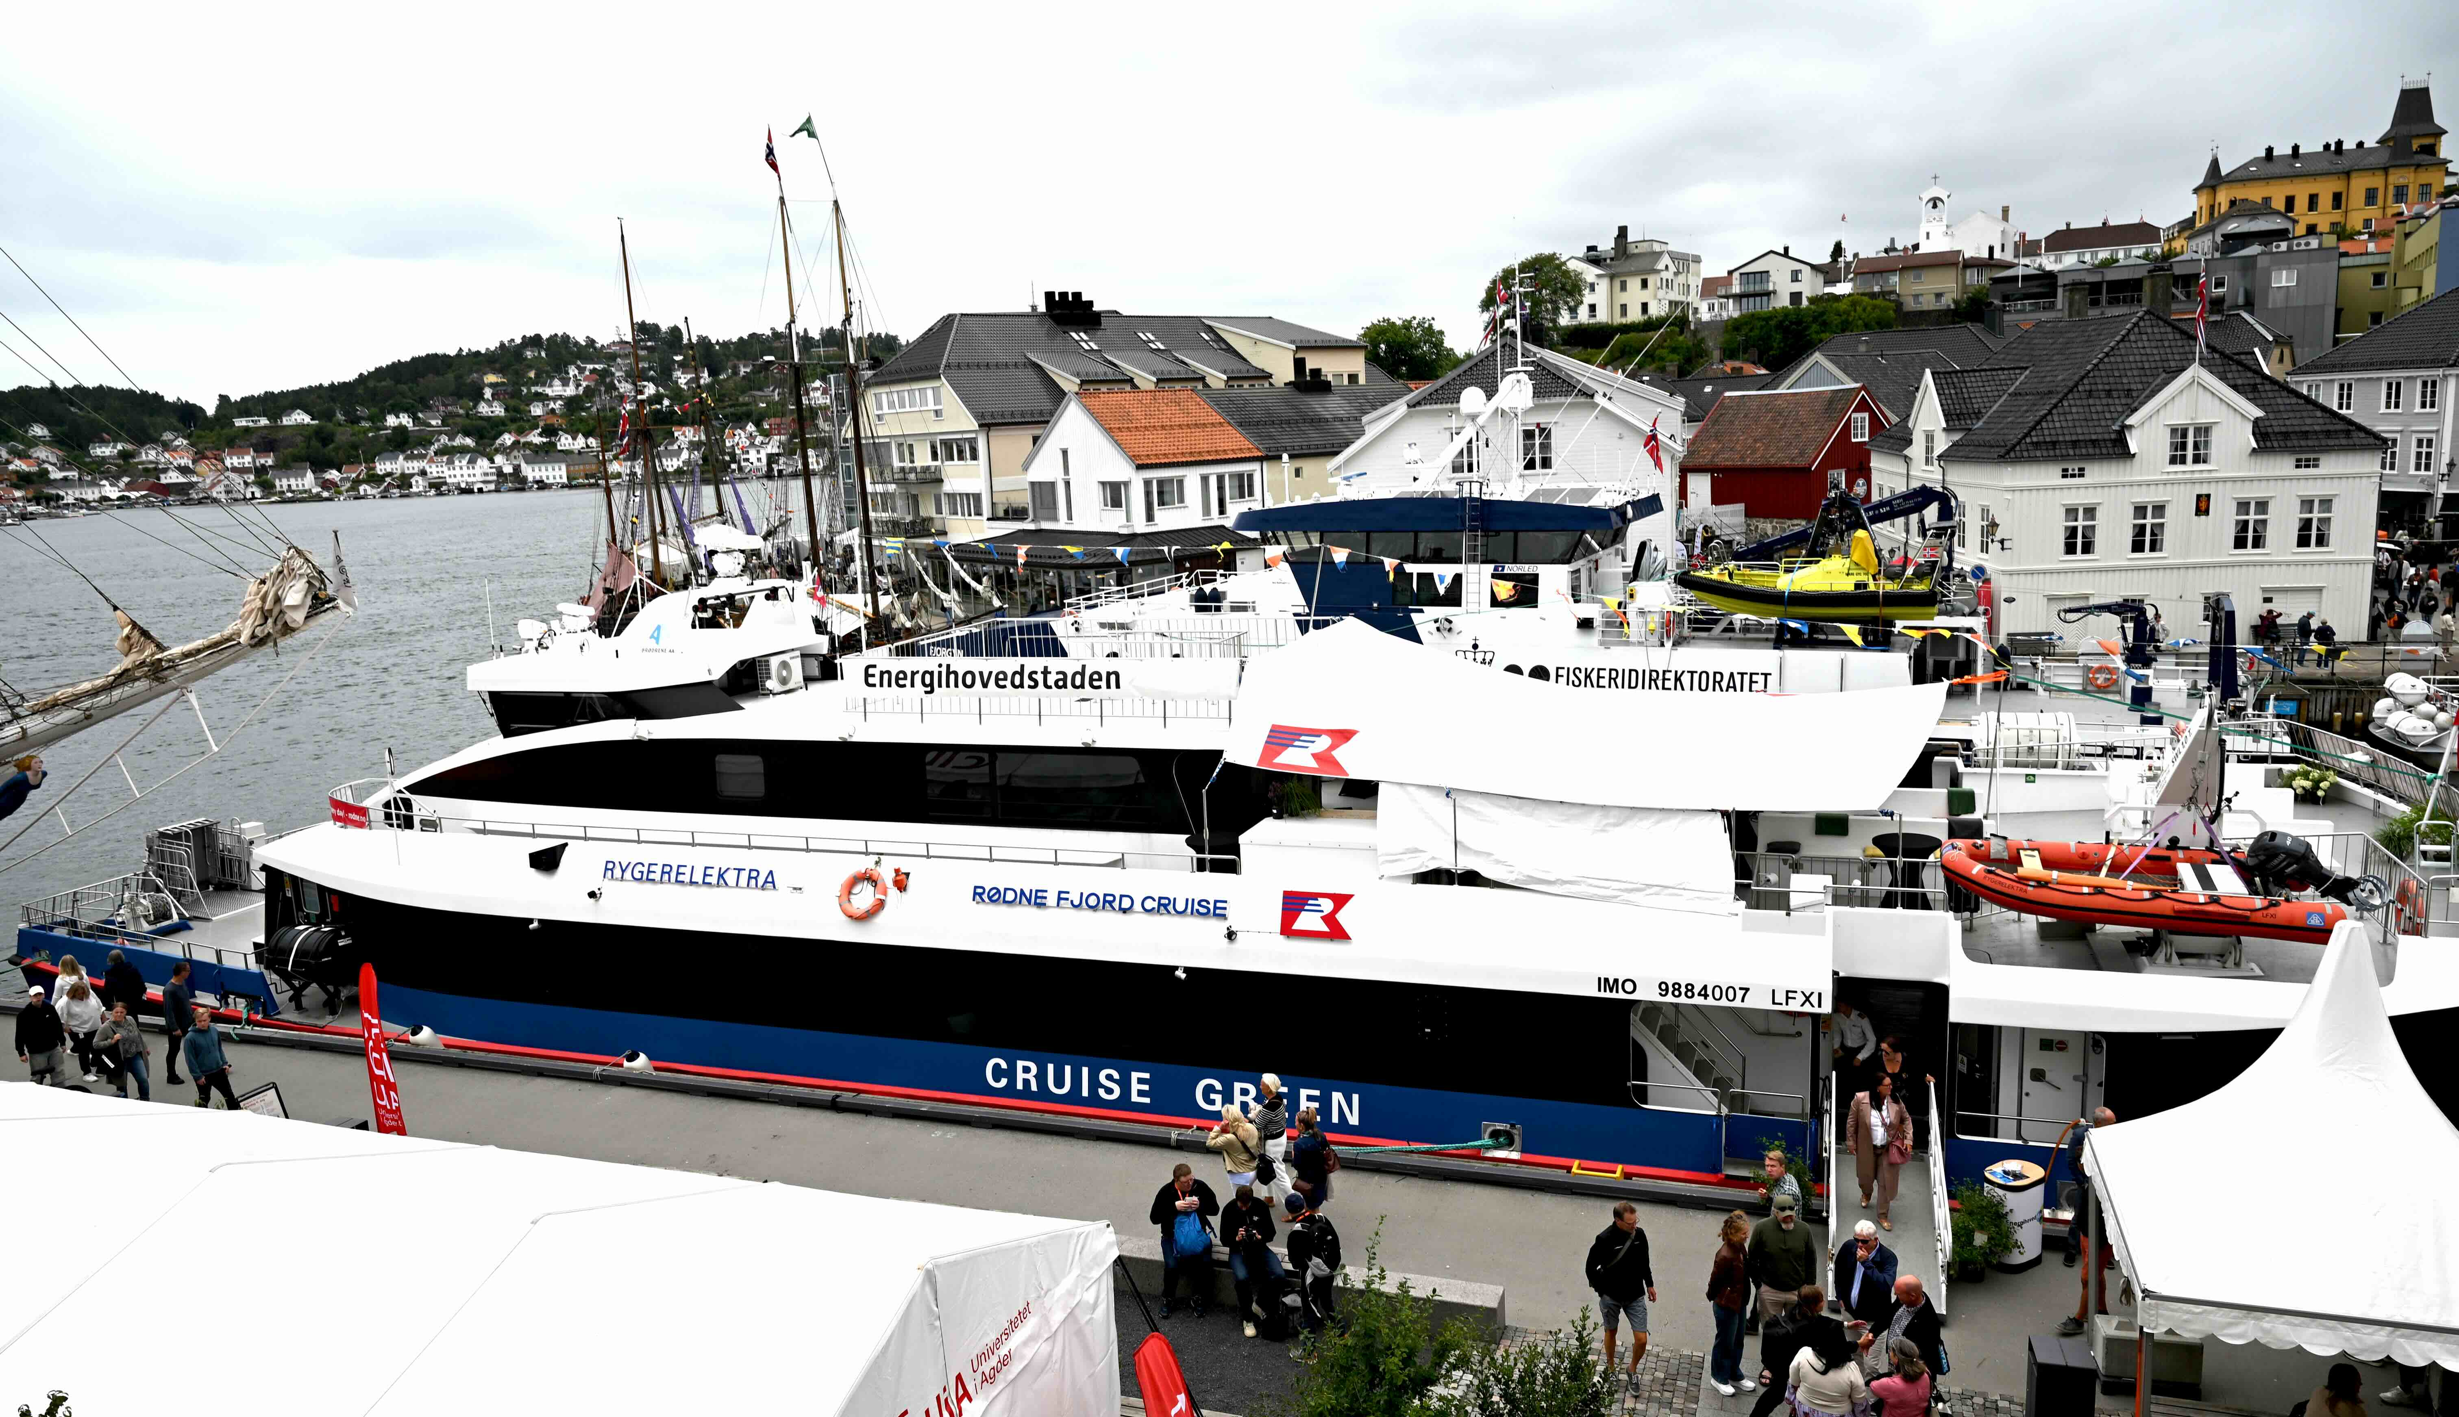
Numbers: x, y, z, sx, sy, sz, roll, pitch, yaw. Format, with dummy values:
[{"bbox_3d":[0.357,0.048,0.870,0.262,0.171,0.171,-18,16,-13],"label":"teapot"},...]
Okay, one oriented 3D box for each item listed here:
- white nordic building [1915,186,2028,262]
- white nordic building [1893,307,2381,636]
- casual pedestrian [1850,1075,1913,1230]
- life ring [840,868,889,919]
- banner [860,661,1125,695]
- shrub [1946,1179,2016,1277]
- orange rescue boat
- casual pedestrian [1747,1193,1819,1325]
[{"bbox_3d":[85.944,-55.437,190.244,12.500,11.000,12.000,4,12,32],"label":"white nordic building"},{"bbox_3d":[33.418,-9.425,63.966,12.306,11.250,20.183,-1,10,9],"label":"white nordic building"},{"bbox_3d":[6.967,4.748,17.614,0.620,1.700,0.500,2,11,23],"label":"casual pedestrian"},{"bbox_3d":[-4.868,2.482,21.826,0.740,0.750,0.120,1,-9,20],"label":"life ring"},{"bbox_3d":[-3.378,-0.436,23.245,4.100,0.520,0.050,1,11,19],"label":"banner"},{"bbox_3d":[7.999,5.449,17.405,0.750,1.100,0.750,1,11,19],"label":"shrub"},{"bbox_3d":[10.125,1.934,18.482,4.100,1.020,1.850,2,12,27],"label":"orange rescue boat"},{"bbox_3d":[4.903,5.160,14.579,0.600,1.800,0.420,0,10,14],"label":"casual pedestrian"}]

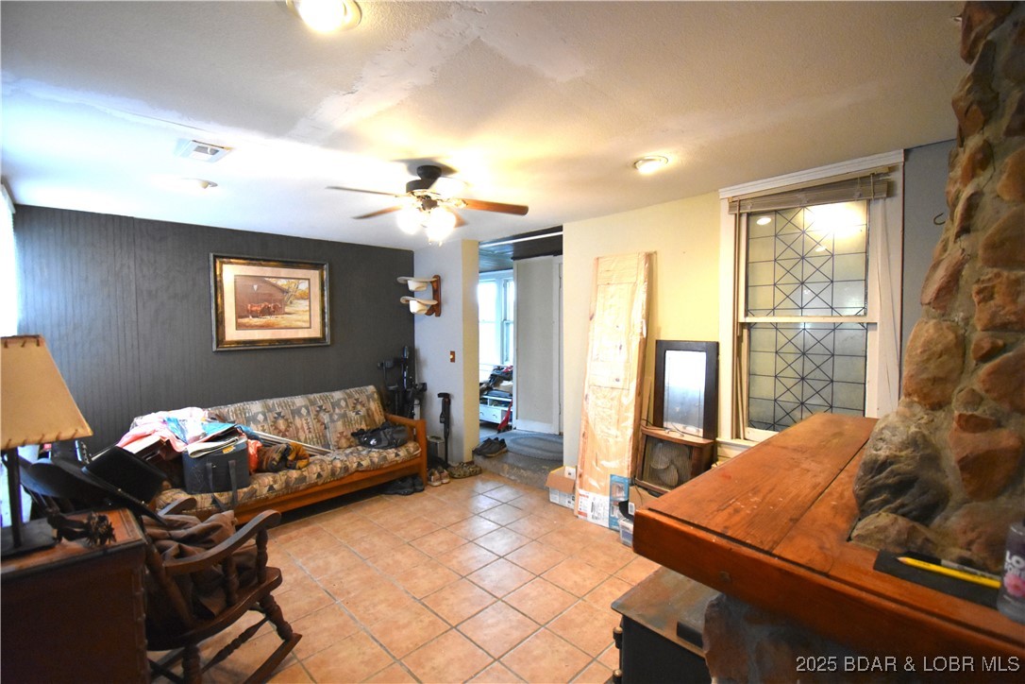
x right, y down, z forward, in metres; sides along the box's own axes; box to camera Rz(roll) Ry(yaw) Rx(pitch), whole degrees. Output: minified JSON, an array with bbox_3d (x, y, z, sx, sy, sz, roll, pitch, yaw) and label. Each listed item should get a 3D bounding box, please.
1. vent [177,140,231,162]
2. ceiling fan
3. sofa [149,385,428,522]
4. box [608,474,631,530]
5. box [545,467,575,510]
[{"bbox_3d":[-1.706,-1.042,2.357,0.290,0.030,0.170,0,2,45],"label":"vent"},{"bbox_3d":[-0.528,-0.853,2.670,1.200,0.450,1.200,0,2,45],"label":"ceiling fan"},{"bbox_3d":[-1.837,0.920,3.561,0.940,0.863,2.025,0,2,45],"label":"sofa"},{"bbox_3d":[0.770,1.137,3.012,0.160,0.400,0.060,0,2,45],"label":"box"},{"bbox_3d":[0.471,1.206,3.513,0.300,0.245,0.280,0,2,45],"label":"box"}]

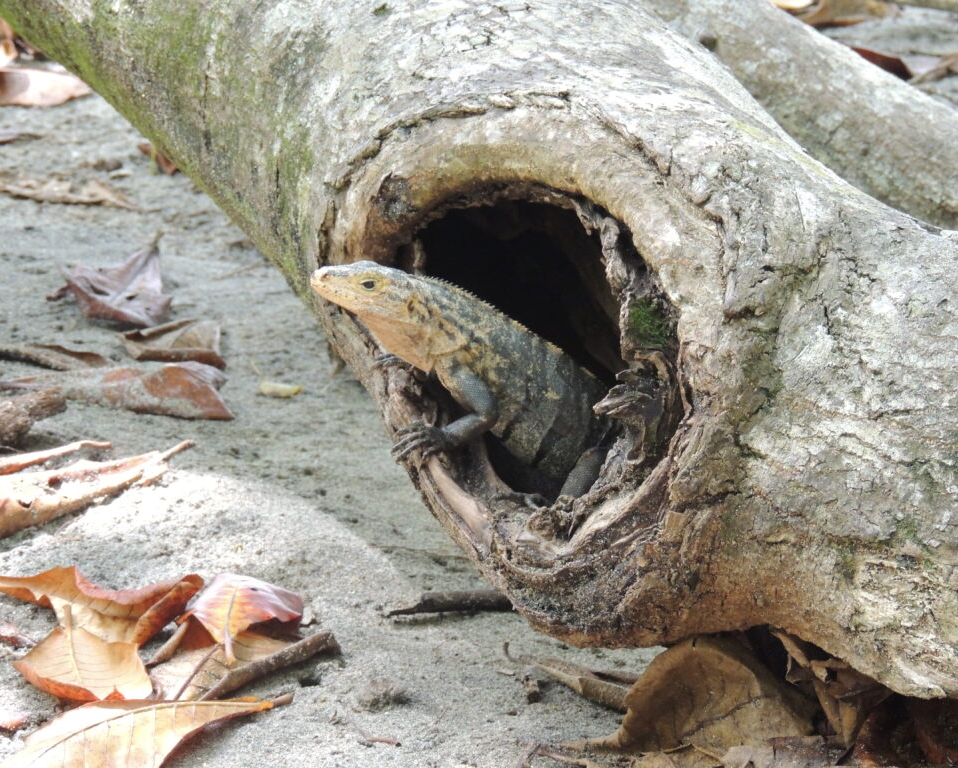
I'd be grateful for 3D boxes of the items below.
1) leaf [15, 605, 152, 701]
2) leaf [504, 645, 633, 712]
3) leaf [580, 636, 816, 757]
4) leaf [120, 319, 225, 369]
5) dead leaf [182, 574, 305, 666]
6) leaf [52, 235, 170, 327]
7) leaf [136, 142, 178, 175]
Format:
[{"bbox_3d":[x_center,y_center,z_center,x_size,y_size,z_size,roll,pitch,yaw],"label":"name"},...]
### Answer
[{"bbox_3d":[-0.258,0.177,3.857,0.084,0.029,0.104,0,20,0],"label":"leaf"},{"bbox_3d":[0.064,0.194,3.825,0.098,0.019,0.037,17,26,39],"label":"leaf"},{"bbox_3d":[0.138,0.199,3.765,0.147,0.051,0.077,0,20,0],"label":"leaf"},{"bbox_3d":[-0.230,-0.031,4.441,0.072,0.019,0.053,3,20,8],"label":"leaf"},{"bbox_3d":[-0.155,0.155,3.918,0.076,0.029,0.088,0,20,0],"label":"dead leaf"},{"bbox_3d":[-0.284,-0.080,4.555,0.074,0.034,0.103,-5,21,-14],"label":"leaf"},{"bbox_3d":[-0.260,-0.186,4.872,0.047,0.018,0.030,16,25,37],"label":"leaf"}]

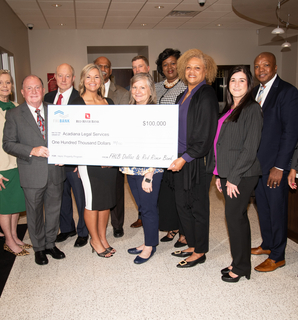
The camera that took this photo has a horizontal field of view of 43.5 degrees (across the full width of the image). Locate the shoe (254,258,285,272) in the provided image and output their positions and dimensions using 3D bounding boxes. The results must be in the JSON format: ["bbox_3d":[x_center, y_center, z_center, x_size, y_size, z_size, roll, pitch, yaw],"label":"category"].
[{"bbox_3d":[1.013,0.837,3.122,0.300,0.100,0.105,-5,10,-16],"label":"shoe"}]

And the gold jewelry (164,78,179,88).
[{"bbox_3d":[0.208,-0.710,3.420,0.165,0.090,0.140,2,10,21],"label":"gold jewelry"}]

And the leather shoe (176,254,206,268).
[{"bbox_3d":[0.364,0.855,3.217,0.265,0.080,0.085,-5,10,-16],"label":"leather shoe"}]

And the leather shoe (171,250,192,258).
[{"bbox_3d":[0.323,0.829,3.381,0.260,0.080,0.085,-3,10,-6],"label":"leather shoe"}]

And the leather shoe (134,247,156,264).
[{"bbox_3d":[-0.031,0.849,3.353,0.085,0.075,0.250,7,13,42],"label":"leather shoe"}]

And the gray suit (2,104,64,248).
[{"bbox_3d":[-0.972,0.167,3.282,0.560,1.370,0.380,-7,11,-27],"label":"gray suit"}]

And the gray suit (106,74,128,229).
[{"bbox_3d":[-0.428,-0.026,3.861,0.530,1.580,0.330,-3,10,-6],"label":"gray suit"}]

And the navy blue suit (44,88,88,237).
[{"bbox_3d":[-0.820,0.057,3.813,0.530,1.480,0.330,0,10,12],"label":"navy blue suit"}]

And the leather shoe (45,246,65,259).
[{"bbox_3d":[-0.890,0.830,3.554,0.105,0.110,0.295,-11,13,-43],"label":"leather shoe"}]

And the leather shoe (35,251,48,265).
[{"bbox_3d":[-0.989,0.848,3.398,0.110,0.110,0.295,-5,10,-19],"label":"leather shoe"}]

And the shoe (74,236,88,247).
[{"bbox_3d":[-0.657,0.773,3.772,0.110,0.110,0.295,0,10,13],"label":"shoe"}]

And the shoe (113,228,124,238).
[{"bbox_3d":[-0.328,0.729,4.025,0.105,0.110,0.300,-3,10,-4],"label":"shoe"}]

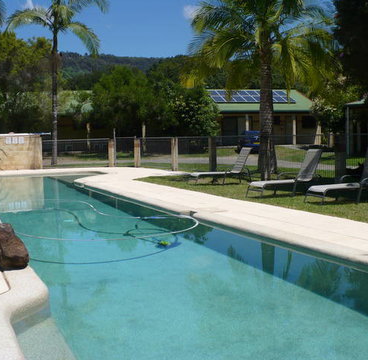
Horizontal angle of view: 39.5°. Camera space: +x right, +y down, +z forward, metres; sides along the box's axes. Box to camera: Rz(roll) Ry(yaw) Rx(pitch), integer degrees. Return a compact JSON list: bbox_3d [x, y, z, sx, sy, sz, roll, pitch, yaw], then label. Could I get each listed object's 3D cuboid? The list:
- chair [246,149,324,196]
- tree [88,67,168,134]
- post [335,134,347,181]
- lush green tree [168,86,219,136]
[{"bbox_3d":[2.120,-0.150,11.016,1.480,0.970,0.640,-1,4,-19],"label":"chair"},{"bbox_3d":[-3.678,-4.604,33.762,4.800,5.700,4.500,0,4,0],"label":"tree"},{"bbox_3d":[4.500,-0.593,14.794,0.260,1.330,0.260,-3,5,-40],"label":"post"},{"bbox_3d":[0.611,-3.787,32.816,3.300,4.200,3.100,0,4,0],"label":"lush green tree"}]

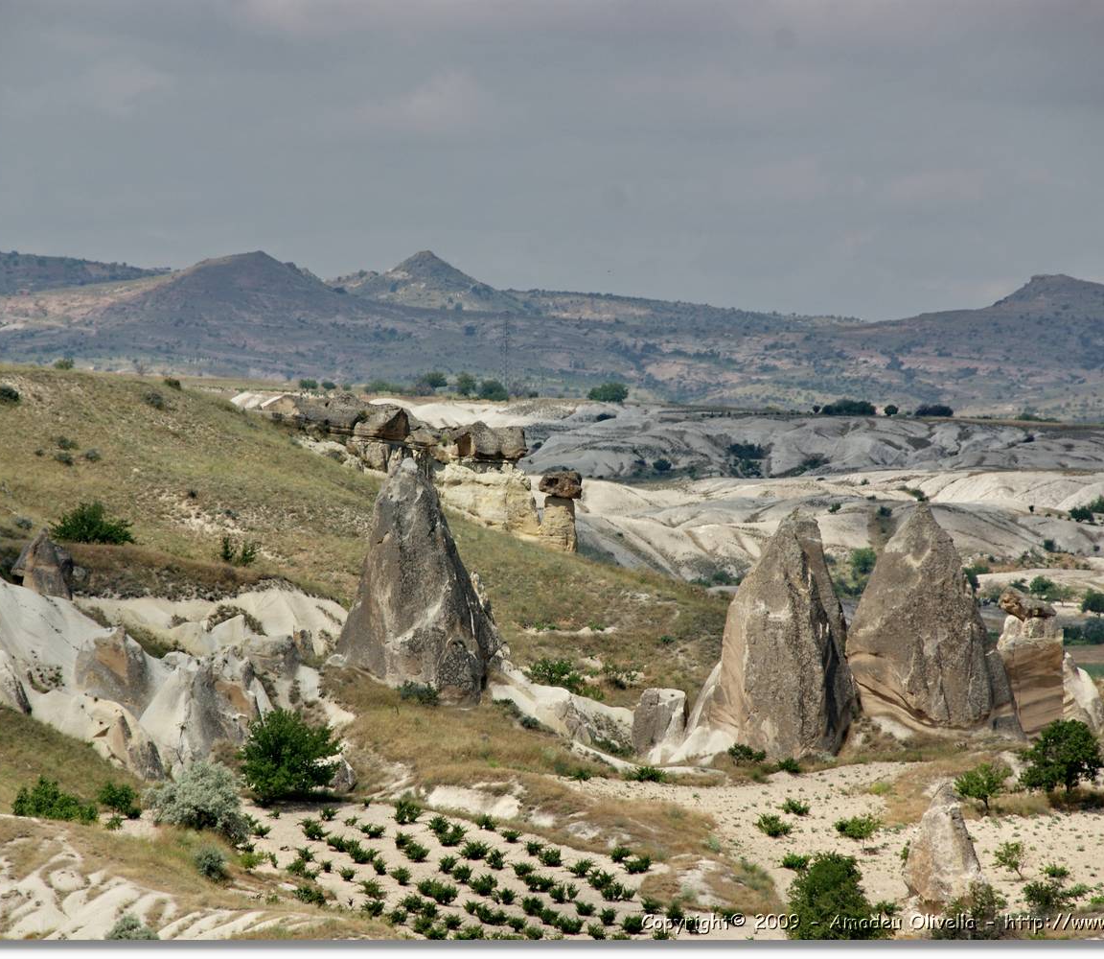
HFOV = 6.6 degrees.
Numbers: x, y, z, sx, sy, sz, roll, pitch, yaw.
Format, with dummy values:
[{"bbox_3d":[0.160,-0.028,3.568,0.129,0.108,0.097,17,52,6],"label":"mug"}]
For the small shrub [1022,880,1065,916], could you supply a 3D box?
[{"bbox_3d":[22.355,19.041,436.000,1.940,1.580,1.750,0,1,0],"label":"small shrub"}]

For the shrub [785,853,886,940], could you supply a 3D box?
[{"bbox_3d":[12.725,18.779,430.000,4.540,4.080,4.080,0,1,0],"label":"shrub"}]

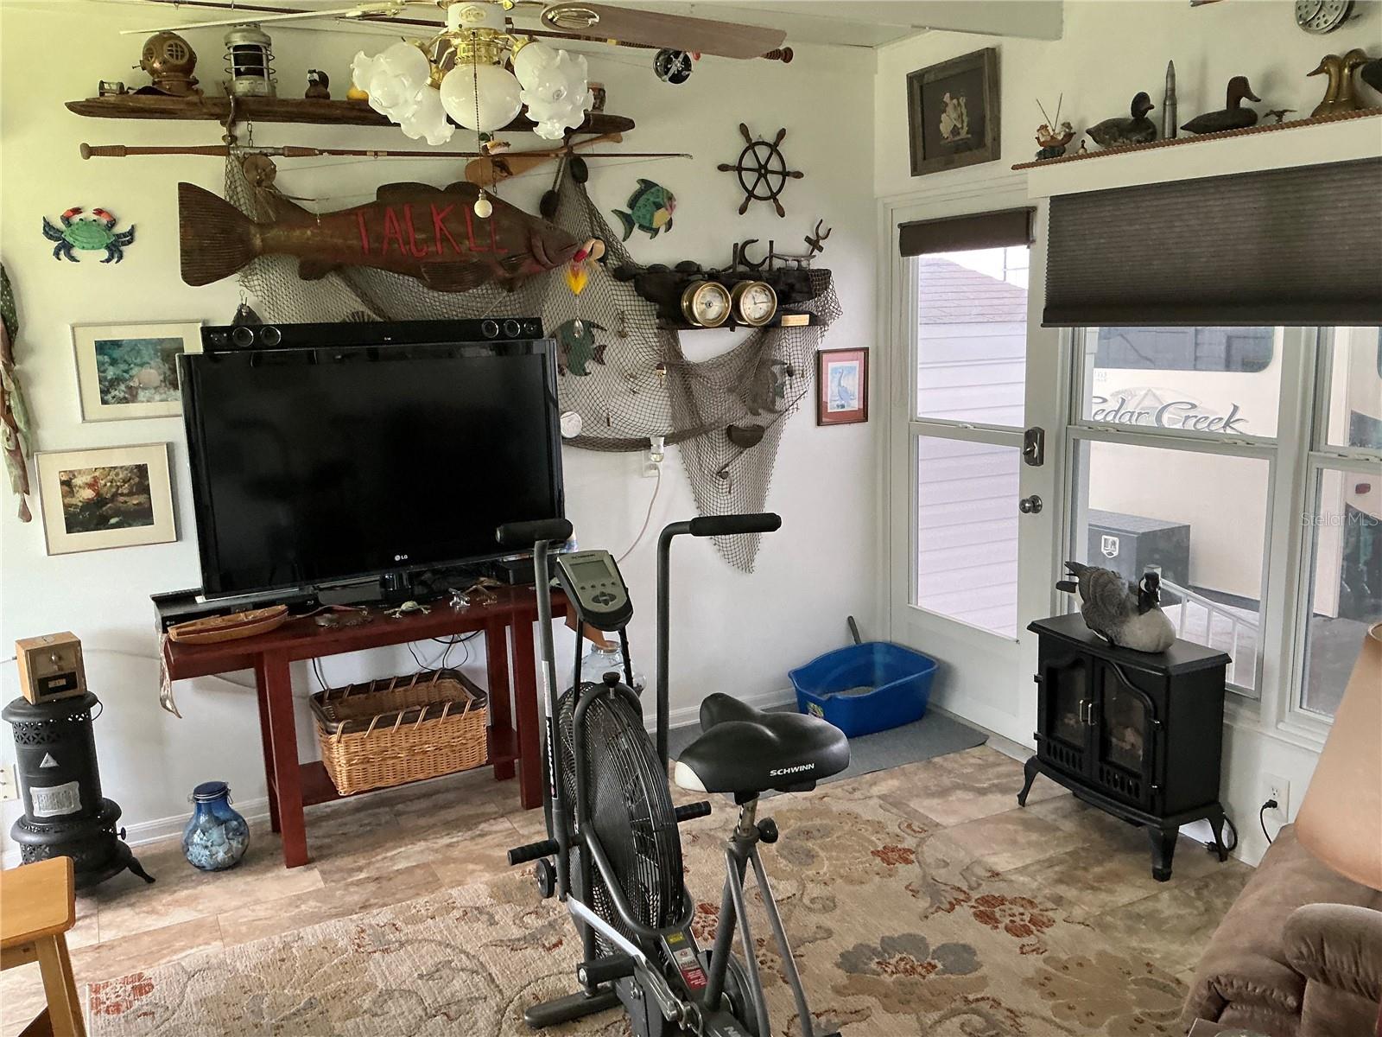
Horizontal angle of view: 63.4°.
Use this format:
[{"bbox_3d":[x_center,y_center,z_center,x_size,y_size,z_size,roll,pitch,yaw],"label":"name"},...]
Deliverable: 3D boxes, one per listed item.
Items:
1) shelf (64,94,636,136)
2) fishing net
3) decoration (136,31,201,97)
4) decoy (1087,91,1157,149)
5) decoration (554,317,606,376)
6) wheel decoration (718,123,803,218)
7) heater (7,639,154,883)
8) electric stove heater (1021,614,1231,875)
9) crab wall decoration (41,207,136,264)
[{"bbox_3d":[-0.962,-1.258,3.498,1.755,0.065,0.190,-8,12,-28],"label":"shelf"},{"bbox_3d":[-0.382,-0.452,3.969,2.239,1.542,0.140,-7,12,-27],"label":"fishing net"},{"bbox_3d":[-1.488,-1.294,3.184,0.165,0.172,0.155,-10,13,-38],"label":"decoration"},{"bbox_3d":[1.262,-1.151,3.272,0.095,0.161,0.251,-7,12,-27],"label":"decoy"},{"bbox_3d":[-0.396,-0.608,3.986,0.226,0.208,0.025,-7,12,-27],"label":"decoration"},{"bbox_3d":[0.282,-1.311,4.210,0.384,0.344,0.045,-7,12,-27],"label":"wheel decoration"},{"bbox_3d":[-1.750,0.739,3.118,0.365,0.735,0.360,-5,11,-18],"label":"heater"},{"bbox_3d":[1.307,0.659,3.421,0.276,0.636,0.566,-7,12,-27],"label":"electric stove heater"},{"bbox_3d":[-1.732,-0.816,3.225,0.243,0.164,0.035,-7,12,-27],"label":"crab wall decoration"}]

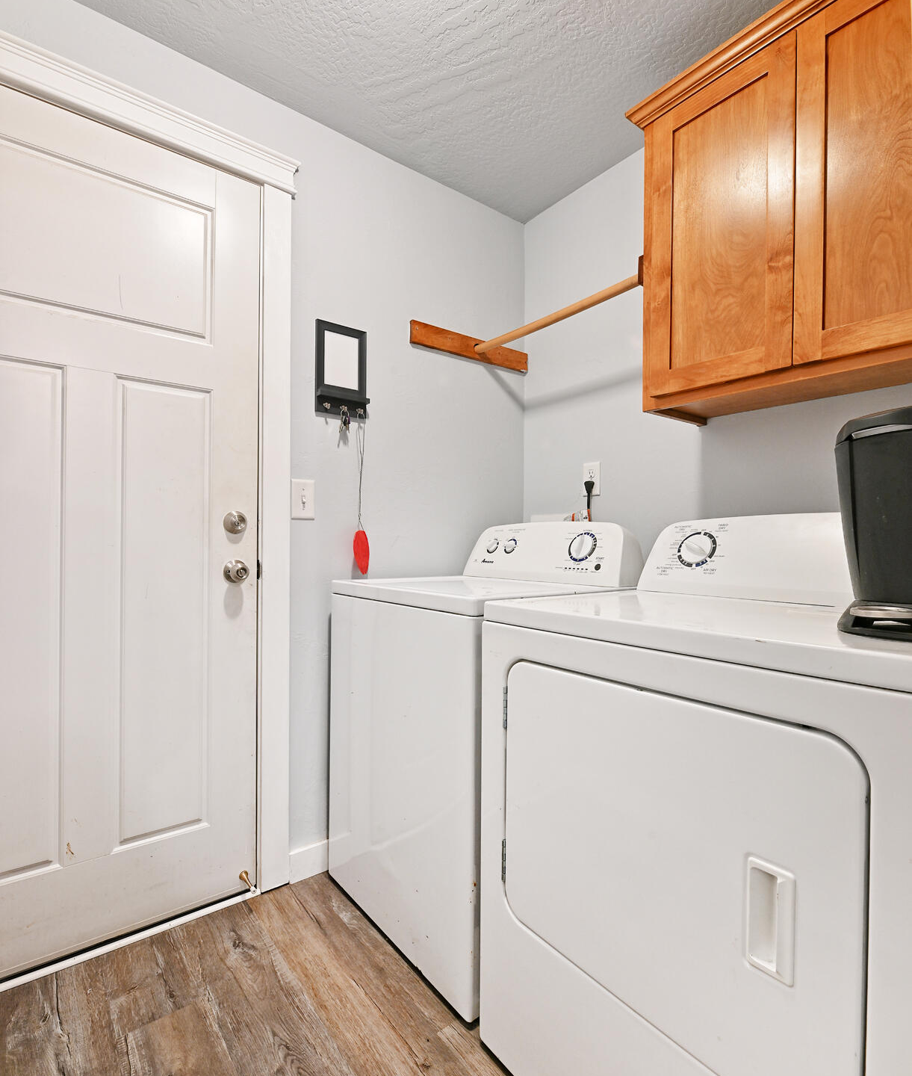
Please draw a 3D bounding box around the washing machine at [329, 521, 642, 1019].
[{"bbox_3d":[0.094,0.490,1.573,0.670,1.089,0.683,0,0,-39],"label":"washing machine"}]

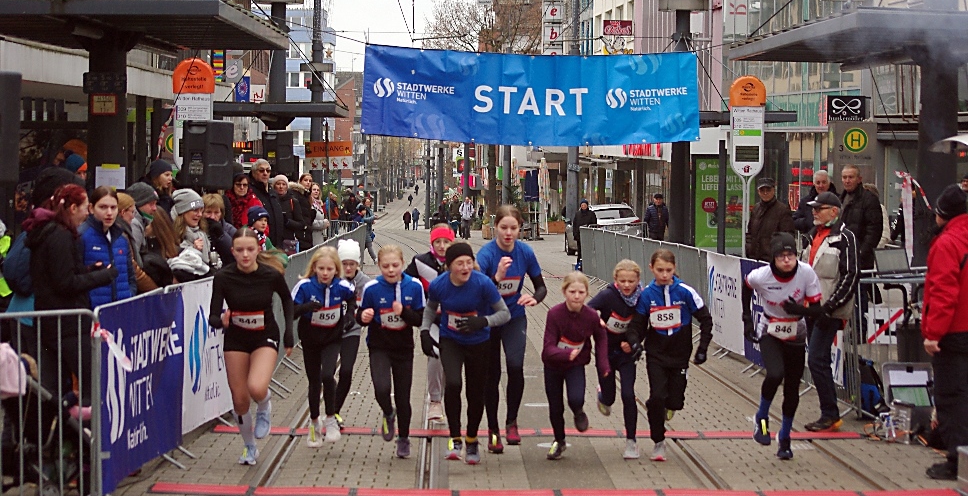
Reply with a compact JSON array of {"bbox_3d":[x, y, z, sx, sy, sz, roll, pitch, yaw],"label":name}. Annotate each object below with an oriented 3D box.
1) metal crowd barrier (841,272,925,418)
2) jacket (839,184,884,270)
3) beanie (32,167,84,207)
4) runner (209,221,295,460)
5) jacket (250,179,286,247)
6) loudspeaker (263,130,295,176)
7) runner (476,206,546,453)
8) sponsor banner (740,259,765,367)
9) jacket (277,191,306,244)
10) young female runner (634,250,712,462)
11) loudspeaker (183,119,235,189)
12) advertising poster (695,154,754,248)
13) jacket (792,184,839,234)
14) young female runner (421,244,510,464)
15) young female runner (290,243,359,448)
[{"bbox_3d":[3.850,0.763,17.100,2.000,1.100,0.450,0,1,0],"label":"metal crowd barrier"},{"bbox_3d":[3.633,-0.198,21.300,0.520,0.820,0.360,1,2,37],"label":"jacket"},{"bbox_3d":[-2.538,-0.362,13.200,0.290,0.250,0.260,1,2,18],"label":"beanie"},{"bbox_3d":[-1.491,0.623,14.100,0.530,1.510,0.680,1,2,-3],"label":"runner"},{"bbox_3d":[-2.227,-0.301,22.500,0.520,0.820,0.340,0,2,-34],"label":"jacket"},{"bbox_3d":[-3.187,-1.480,34.200,0.410,0.665,0.380,1,2,21],"label":"loudspeaker"},{"bbox_3d":[0.187,0.554,15.000,0.490,1.660,0.560,0,1,0],"label":"runner"},{"bbox_3d":[2.605,0.645,20.600,0.040,0.980,3.000,1,1,-1],"label":"sponsor banner"},{"bbox_3d":[-2.305,-0.292,26.300,0.480,0.740,0.330,-1,2,-30],"label":"jacket"},{"bbox_3d":[1.253,0.718,14.600,0.520,1.390,0.650,0,1,5],"label":"young female runner"},{"bbox_3d":[-2.722,-0.921,21.800,0.410,0.665,0.380,1,2,22],"label":"loudspeaker"},{"bbox_3d":[4.679,-0.867,43.000,1.180,1.780,0.060,1,1,2],"label":"advertising poster"},{"bbox_3d":[3.273,-0.269,21.600,0.560,0.780,0.340,1,1,12],"label":"jacket"},{"bbox_3d":[-0.119,0.660,14.200,0.580,1.430,0.520,1,1,-3],"label":"young female runner"},{"bbox_3d":[-1.102,0.678,15.200,0.450,1.380,0.520,0,1,-1],"label":"young female runner"}]

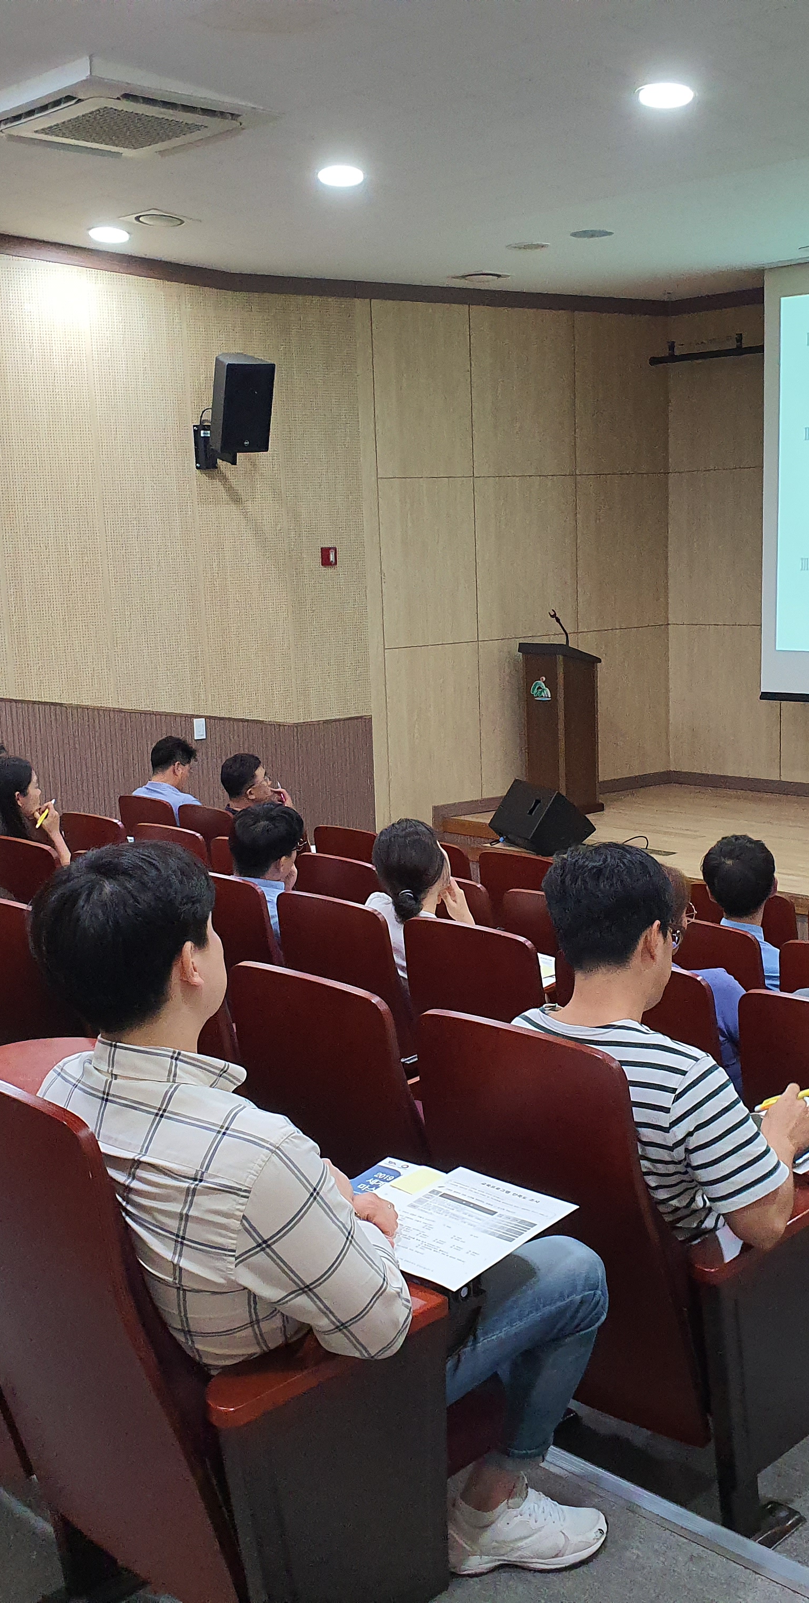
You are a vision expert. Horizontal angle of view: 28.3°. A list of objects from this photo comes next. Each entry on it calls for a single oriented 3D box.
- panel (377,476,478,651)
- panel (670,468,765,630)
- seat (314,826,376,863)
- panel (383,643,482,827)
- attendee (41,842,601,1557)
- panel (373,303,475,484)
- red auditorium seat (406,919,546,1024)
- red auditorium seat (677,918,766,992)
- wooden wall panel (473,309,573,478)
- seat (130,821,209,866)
[{"bbox_3d":[0.153,-1.547,10.394,0.756,1.074,0.050,-9,12,-34],"label":"panel"},{"bbox_3d":[2.199,-1.735,11.038,0.852,1.052,0.040,7,13,44],"label":"panel"},{"bbox_3d":[-0.055,0.554,7.353,0.520,0.965,0.530,8,14,44],"label":"seat"},{"bbox_3d":[0.197,-0.462,10.433,0.764,1.113,0.040,-8,11,-32],"label":"panel"},{"bbox_3d":[-0.123,0.606,2.327,0.544,1.191,0.812,7,12,44],"label":"attendee"},{"bbox_3d":[0.111,-2.607,10.208,0.760,1.081,0.050,-9,12,-34],"label":"panel"},{"bbox_3d":[0.365,0.735,4.215,0.535,0.941,0.584,7,13,44],"label":"red auditorium seat"},{"bbox_3d":[1.075,0.807,5.079,0.554,0.933,0.611,7,12,44],"label":"red auditorium seat"},{"bbox_3d":[0.785,-2.664,10.490,0.831,1.062,0.040,-8,11,-32],"label":"wooden wall panel"},{"bbox_3d":[-0.755,0.540,6.655,0.520,0.965,0.530,8,14,44],"label":"seat"}]

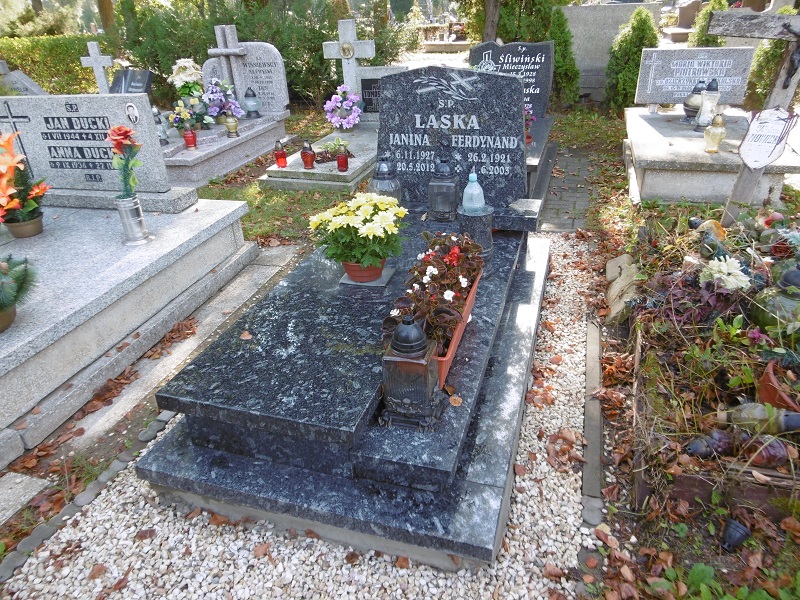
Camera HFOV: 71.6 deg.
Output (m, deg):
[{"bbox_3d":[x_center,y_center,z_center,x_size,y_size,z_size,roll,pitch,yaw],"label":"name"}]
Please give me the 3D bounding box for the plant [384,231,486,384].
[{"bbox_3d":[0.150,0.017,1.925,0.239,0.270,0.666,7,28,16],"label":"plant"}]

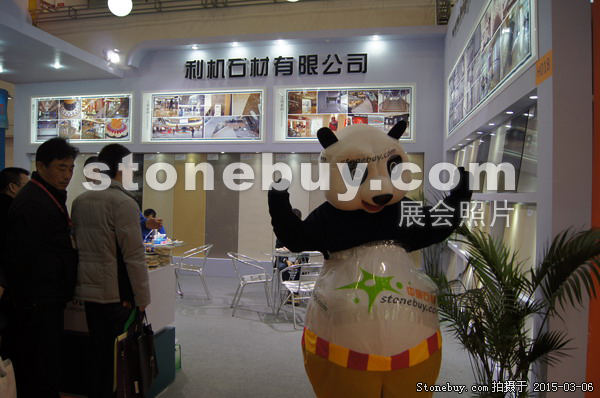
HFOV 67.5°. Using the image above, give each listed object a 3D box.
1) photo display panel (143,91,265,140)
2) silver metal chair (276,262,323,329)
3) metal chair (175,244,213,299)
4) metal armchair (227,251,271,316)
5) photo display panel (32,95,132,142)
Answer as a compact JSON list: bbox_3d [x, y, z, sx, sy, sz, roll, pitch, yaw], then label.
[{"bbox_3d":[-1.786,-1.501,8.113,2.370,0.962,0.070,1,0,10],"label":"photo display panel"},{"bbox_3d":[0.078,1.051,5.158,0.555,0.735,0.580,1,0,-21],"label":"silver metal chair"},{"bbox_3d":[-1.519,1.026,6.395,0.580,0.735,0.555,1,0,-14],"label":"metal chair"},{"bbox_3d":[-0.623,1.040,5.629,0.580,0.735,0.555,1,0,-10],"label":"metal armchair"},{"bbox_3d":[-4.181,-1.523,8.535,2.211,0.929,0.070,1,0,10],"label":"photo display panel"}]

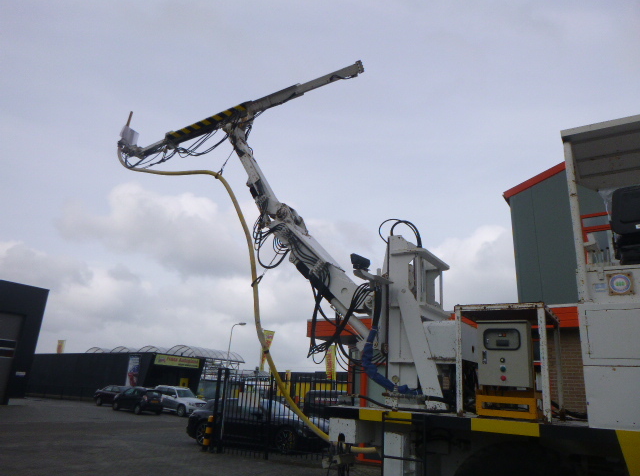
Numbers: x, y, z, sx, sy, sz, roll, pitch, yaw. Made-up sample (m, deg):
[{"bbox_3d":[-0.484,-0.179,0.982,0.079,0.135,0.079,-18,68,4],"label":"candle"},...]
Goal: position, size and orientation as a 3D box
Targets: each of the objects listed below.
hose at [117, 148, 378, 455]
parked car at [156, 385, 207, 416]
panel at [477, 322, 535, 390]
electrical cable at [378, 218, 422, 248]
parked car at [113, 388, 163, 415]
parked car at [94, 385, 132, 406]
[{"bbox_3d":[-1.497,0.371,6.396,4.606,4.450,0.840,-3,-19,19],"label":"hose"},{"bbox_3d":[-9.390,10.840,30.770,4.450,1.670,1.830,-9,-22,31],"label":"parked car"},{"bbox_3d":[1.528,0.949,3.798,0.390,0.500,0.190,-7,-21,32],"label":"panel"},{"bbox_3d":[1.002,-0.050,5.750,0.560,0.380,0.300,-9,-22,31],"label":"electrical cable"},{"bbox_3d":[-11.564,10.352,29.501,3.850,1.500,1.680,-11,-23,35],"label":"parked car"},{"bbox_3d":[-16.000,12.548,36.621,4.350,1.460,1.750,-8,-22,30],"label":"parked car"}]

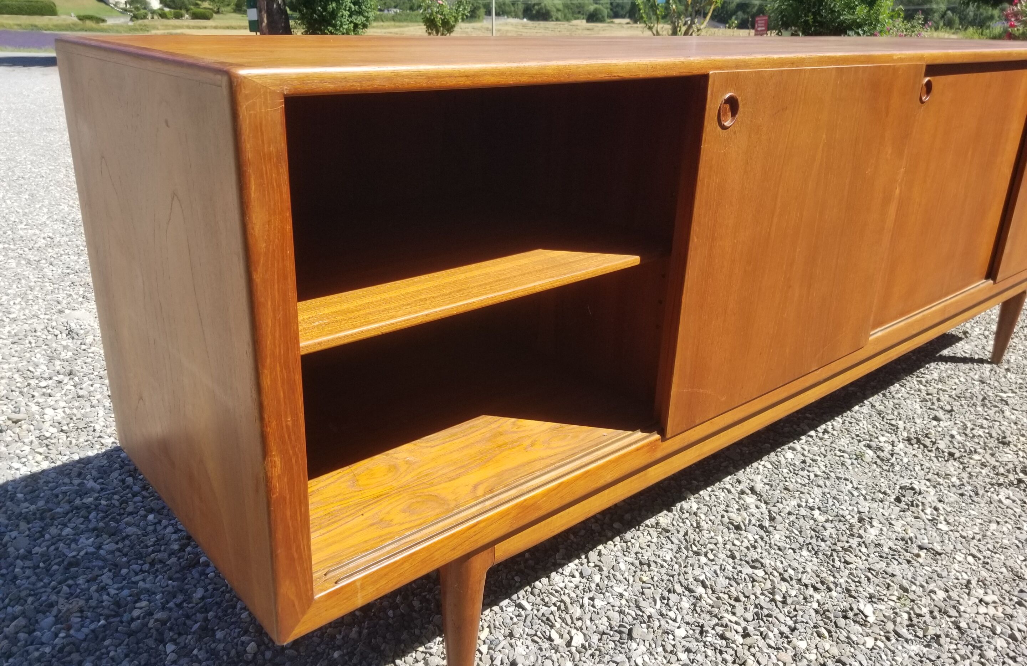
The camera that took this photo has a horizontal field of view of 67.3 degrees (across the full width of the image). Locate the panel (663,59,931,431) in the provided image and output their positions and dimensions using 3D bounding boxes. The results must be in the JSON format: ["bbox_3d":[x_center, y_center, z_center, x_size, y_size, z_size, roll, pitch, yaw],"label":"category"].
[{"bbox_3d":[0.440,-0.147,1.186,0.596,0.493,0.020,-16,29,-38],"label":"panel"}]

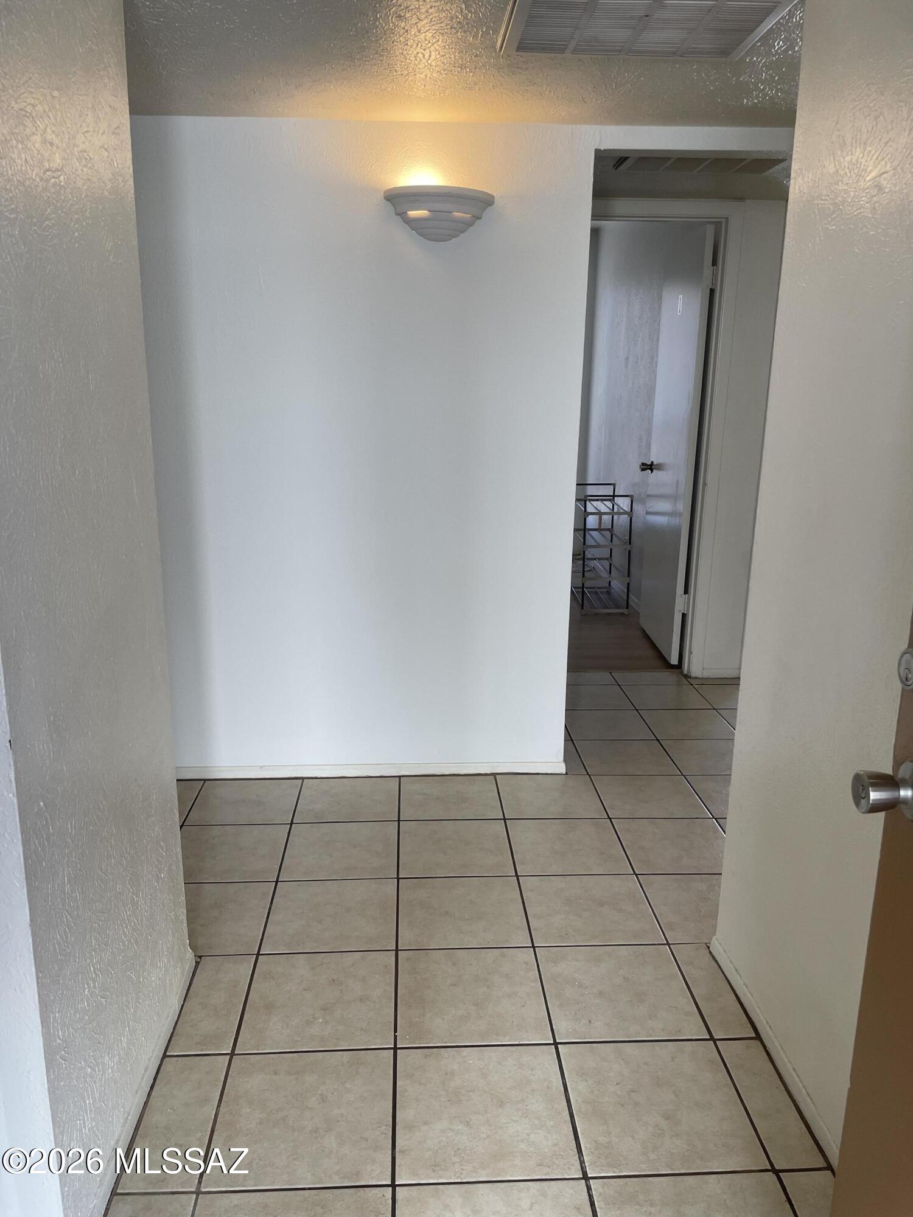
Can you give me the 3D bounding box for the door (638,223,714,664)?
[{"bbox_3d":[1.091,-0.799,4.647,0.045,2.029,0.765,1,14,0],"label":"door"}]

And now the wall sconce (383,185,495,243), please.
[{"bbox_3d":[-0.048,-1.172,2.722,0.337,0.131,0.148,0,14,-4],"label":"wall sconce"}]

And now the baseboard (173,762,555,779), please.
[{"bbox_3d":[-0.302,0.568,3.209,1.390,0.049,0.012,0,14,-4],"label":"baseboard"}]

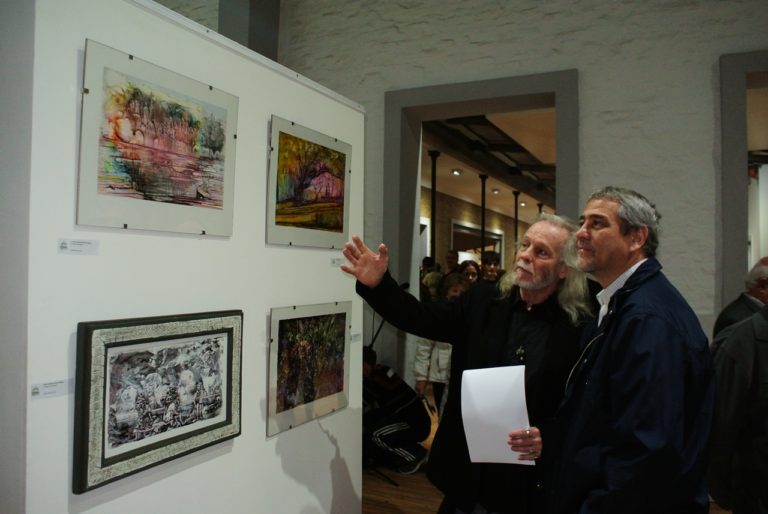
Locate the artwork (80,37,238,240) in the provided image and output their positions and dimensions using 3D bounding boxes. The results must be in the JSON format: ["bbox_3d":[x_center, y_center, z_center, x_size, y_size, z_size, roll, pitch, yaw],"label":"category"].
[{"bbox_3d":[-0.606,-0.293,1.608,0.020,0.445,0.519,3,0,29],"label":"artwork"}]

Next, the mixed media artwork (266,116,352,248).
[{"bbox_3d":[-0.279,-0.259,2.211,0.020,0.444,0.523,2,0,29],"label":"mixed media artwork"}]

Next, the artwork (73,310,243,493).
[{"bbox_3d":[-0.591,0.359,1.587,0.033,0.401,0.541,1,-1,29],"label":"artwork"}]

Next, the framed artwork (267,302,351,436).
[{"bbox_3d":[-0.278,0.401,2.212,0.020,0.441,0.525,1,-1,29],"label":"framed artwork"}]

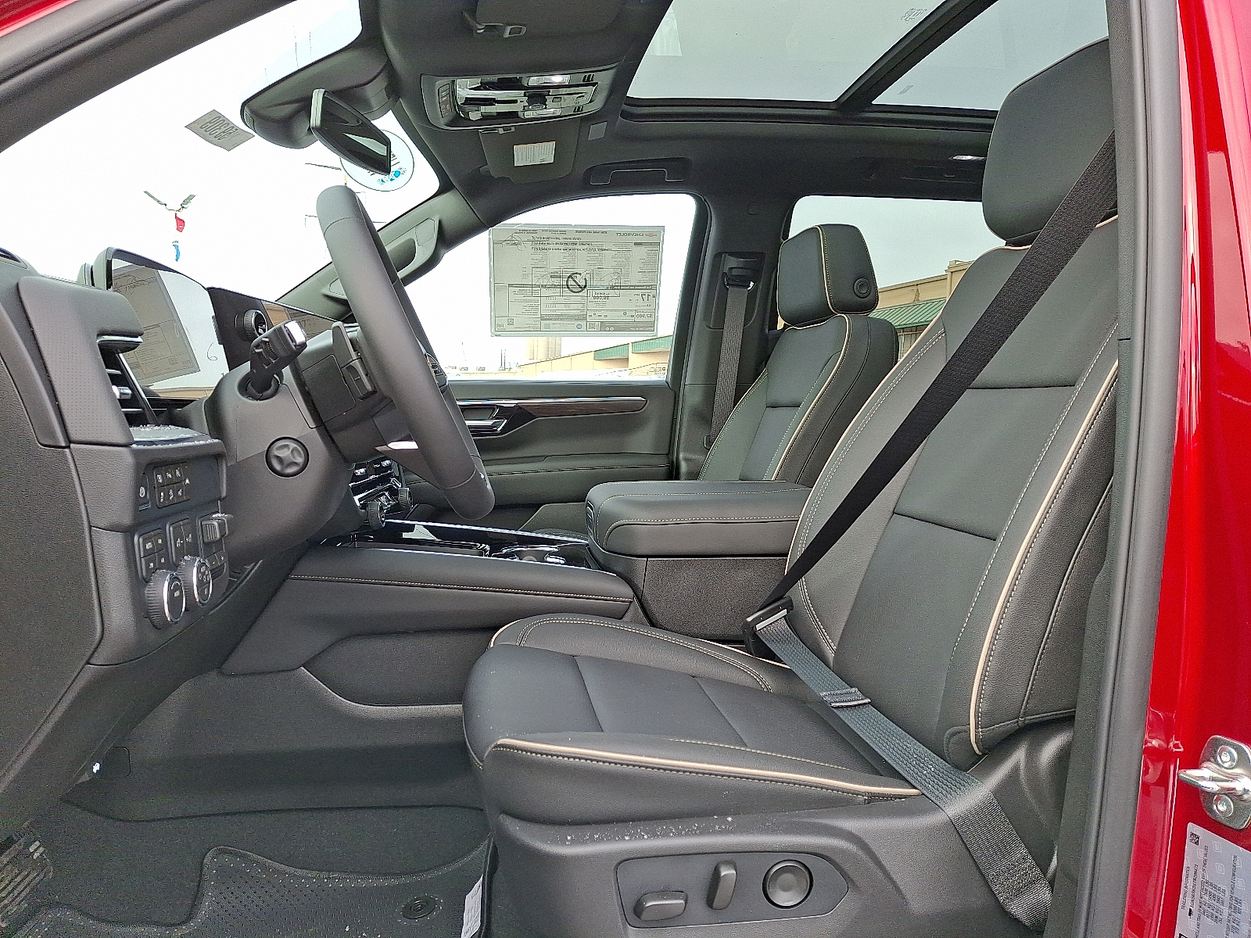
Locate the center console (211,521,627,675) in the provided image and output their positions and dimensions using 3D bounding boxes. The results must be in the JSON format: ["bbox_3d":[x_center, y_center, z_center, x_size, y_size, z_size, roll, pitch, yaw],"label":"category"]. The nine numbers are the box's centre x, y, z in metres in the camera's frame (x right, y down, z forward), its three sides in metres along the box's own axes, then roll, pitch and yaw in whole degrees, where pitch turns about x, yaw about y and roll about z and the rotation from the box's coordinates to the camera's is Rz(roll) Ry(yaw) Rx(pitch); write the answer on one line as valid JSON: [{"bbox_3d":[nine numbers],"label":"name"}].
[{"bbox_3d":[-0.271,0.175,1.407,0.560,0.165,0.370,-1,6,-7],"label":"center console"}]

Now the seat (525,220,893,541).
[{"bbox_3d":[0.096,-0.009,1.857,0.750,0.960,0.550,-1,6,-7],"label":"seat"}]

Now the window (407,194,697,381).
[{"bbox_3d":[-0.207,-0.436,2.224,0.755,0.460,0.060,-1,23,-7],"label":"window"}]

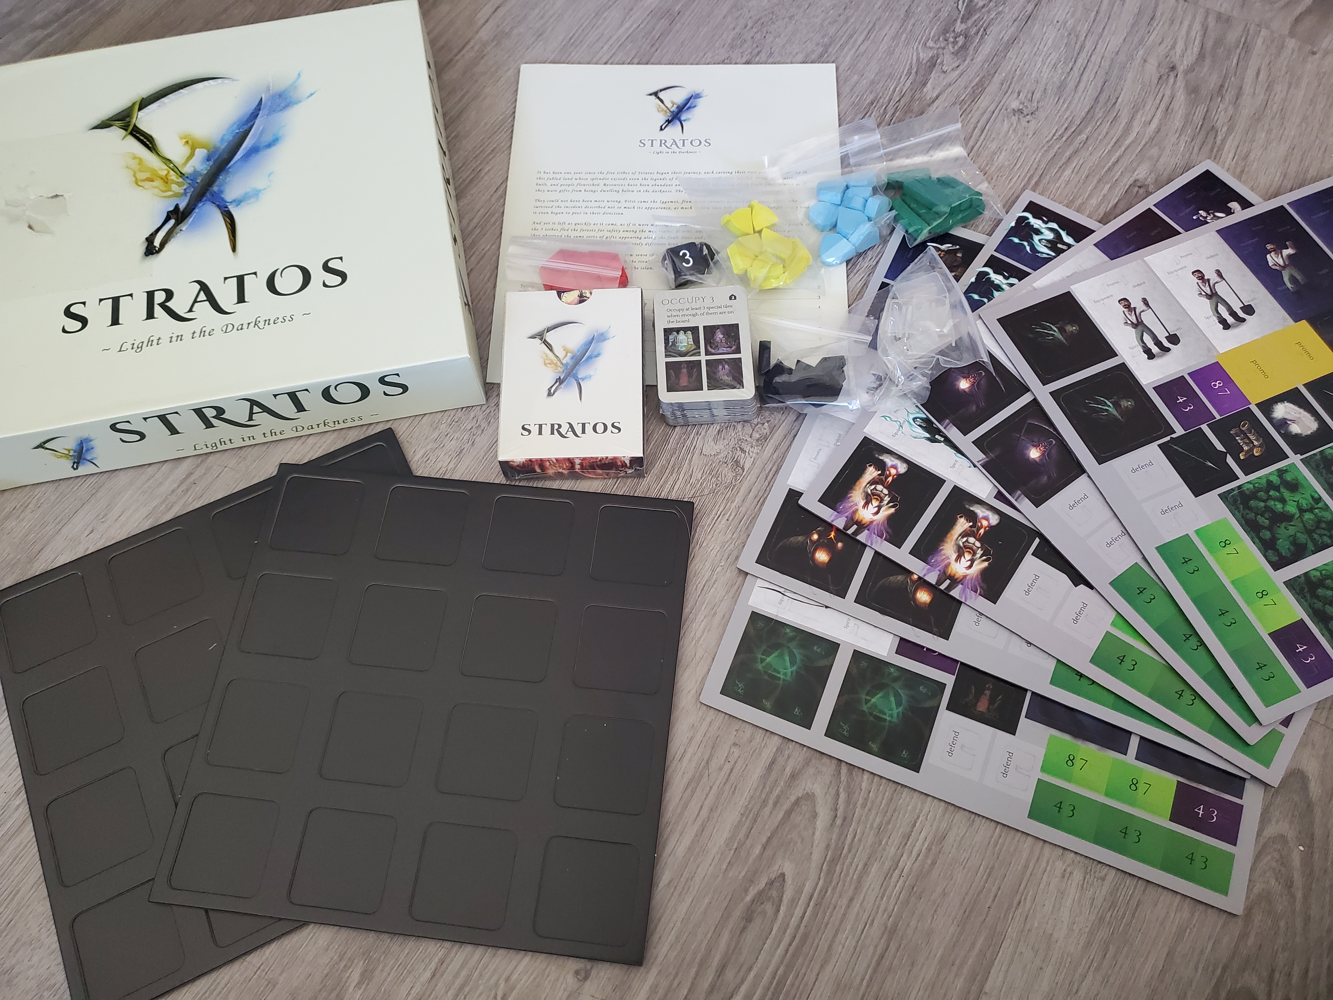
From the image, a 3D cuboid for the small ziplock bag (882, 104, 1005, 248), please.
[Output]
[{"bbox_3d":[0.145,-0.176,0.536,0.059,0.017,0.081,-15,67,-5],"label":"small ziplock bag"}]

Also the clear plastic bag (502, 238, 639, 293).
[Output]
[{"bbox_3d":[-0.050,-0.119,0.514,0.069,0.018,0.043,2,66,3],"label":"clear plastic bag"}]

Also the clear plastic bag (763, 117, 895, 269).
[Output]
[{"bbox_3d":[0.099,-0.167,0.533,0.064,0.015,0.080,-20,67,-7],"label":"clear plastic bag"}]

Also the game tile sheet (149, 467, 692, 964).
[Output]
[{"bbox_3d":[-0.097,0.082,0.435,0.200,0.003,0.196,5,67,4],"label":"game tile sheet"}]

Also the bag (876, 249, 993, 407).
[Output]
[{"bbox_3d":[0.130,-0.089,0.487,0.053,0.028,0.092,1,66,2],"label":"bag"}]

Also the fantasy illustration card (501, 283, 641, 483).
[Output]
[{"bbox_3d":[-0.044,-0.057,0.485,0.066,0.023,0.091,-2,66,1],"label":"fantasy illustration card"}]

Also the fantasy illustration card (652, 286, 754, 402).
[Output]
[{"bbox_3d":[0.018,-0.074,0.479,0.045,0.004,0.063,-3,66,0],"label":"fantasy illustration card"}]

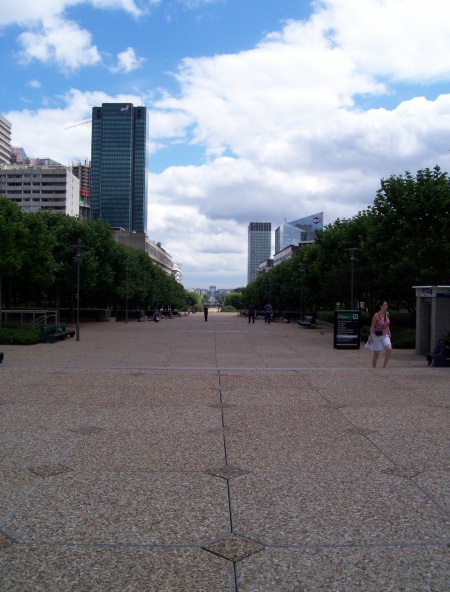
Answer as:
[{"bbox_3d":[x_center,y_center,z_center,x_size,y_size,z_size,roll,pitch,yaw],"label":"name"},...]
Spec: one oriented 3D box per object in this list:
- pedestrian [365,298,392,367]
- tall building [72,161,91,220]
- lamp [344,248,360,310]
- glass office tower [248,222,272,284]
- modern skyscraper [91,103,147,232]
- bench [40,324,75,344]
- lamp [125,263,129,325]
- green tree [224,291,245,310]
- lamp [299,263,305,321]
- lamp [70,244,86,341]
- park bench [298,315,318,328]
[{"bbox_3d":[3.373,0.912,12.950,0.530,1.630,0.430,1,0,-37],"label":"pedestrian"},{"bbox_3d":[-139.840,-66.134,595.000,23.000,134.000,23.000,1,0,34],"label":"tall building"},{"bbox_3d":[5.913,0.049,27.528,0.800,4.500,0.800,1,0,-1],"label":"lamp"},{"bbox_3d":[44.747,-38.393,751.021,26.000,105.000,36.000,1,0,-1],"label":"glass office tower"},{"bbox_3d":[-89.497,-79.056,516.126,47.000,166.000,45.000,1,0,-1],"label":"modern skyscraper"},{"bbox_3d":[-7.907,1.734,27.946,0.650,0.750,3.600,1,0,-1],"label":"bench"},{"bbox_3d":[-7.321,-0.170,43.858,0.800,4.500,0.800,1,0,-1],"label":"lamp"},{"bbox_3d":[2.940,1.400,165.000,6.000,5.800,6.000,1,0,-1],"label":"green tree"},{"bbox_3d":[5.632,0.023,43.126,0.800,4.500,0.800,1,0,-1],"label":"lamp"},{"bbox_3d":[-6.800,-0.139,27.265,0.800,4.500,0.800,1,0,-1],"label":"lamp"},{"bbox_3d":[6.219,1.891,43.741,0.700,0.820,3.200,1,0,-1],"label":"park bench"}]

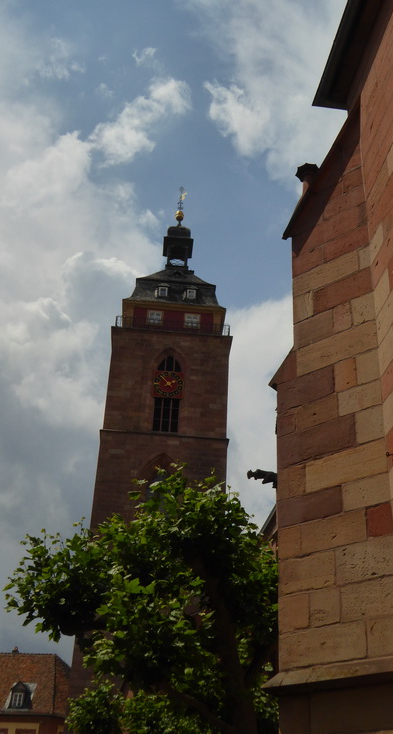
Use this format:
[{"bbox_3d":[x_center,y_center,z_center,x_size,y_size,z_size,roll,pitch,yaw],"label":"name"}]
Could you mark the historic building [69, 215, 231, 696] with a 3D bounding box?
[{"bbox_3d":[-2.687,7.068,62.126,9.700,56.400,9.700,5,-32,-2],"label":"historic building"}]

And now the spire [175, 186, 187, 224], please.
[{"bbox_3d":[-1.456,-15.681,76.183,1.150,4.964,0.950,5,-32,-2],"label":"spire"}]

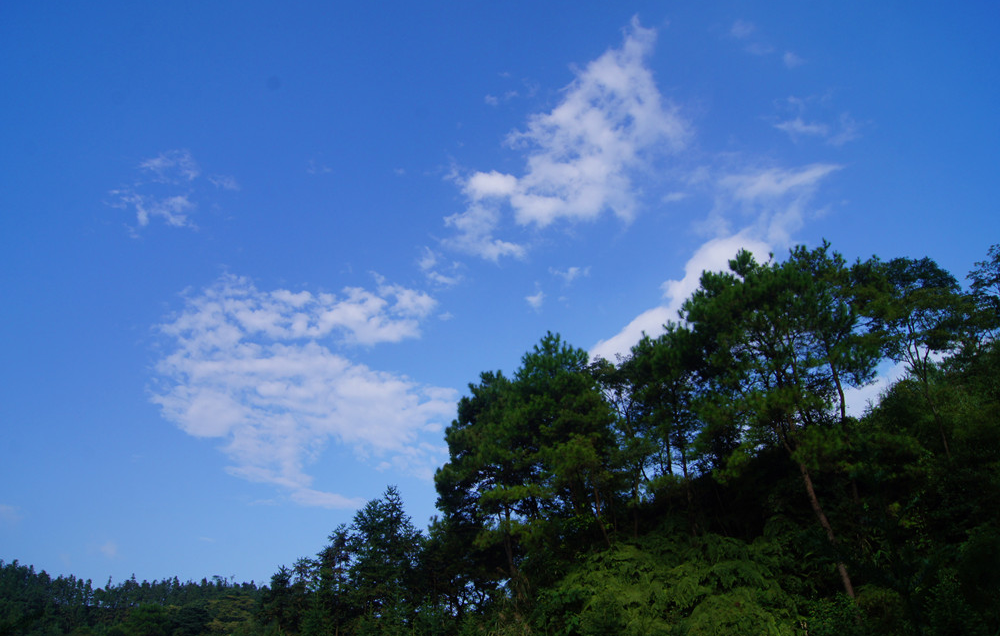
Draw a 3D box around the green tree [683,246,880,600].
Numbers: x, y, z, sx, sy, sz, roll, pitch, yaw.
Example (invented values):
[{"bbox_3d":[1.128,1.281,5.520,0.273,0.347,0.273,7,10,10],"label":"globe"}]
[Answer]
[{"bbox_3d":[7.731,2.500,20.176,5.130,9.940,4.870,0,-23,0],"label":"green tree"}]

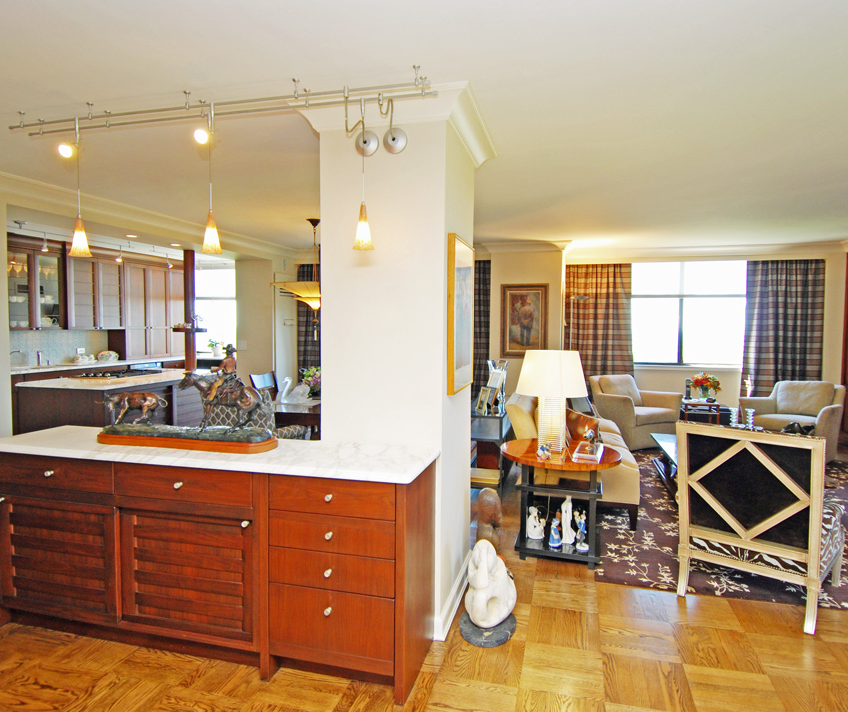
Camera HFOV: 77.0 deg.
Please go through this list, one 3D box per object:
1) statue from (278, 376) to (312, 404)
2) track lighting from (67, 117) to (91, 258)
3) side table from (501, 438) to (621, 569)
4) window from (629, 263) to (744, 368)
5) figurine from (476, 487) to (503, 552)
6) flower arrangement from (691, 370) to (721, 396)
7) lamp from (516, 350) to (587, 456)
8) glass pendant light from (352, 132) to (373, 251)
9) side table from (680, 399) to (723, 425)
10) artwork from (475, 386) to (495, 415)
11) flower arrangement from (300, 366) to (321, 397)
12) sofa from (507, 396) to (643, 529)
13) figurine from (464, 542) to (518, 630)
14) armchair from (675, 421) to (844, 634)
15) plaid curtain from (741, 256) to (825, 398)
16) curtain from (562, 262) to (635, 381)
[{"bbox_3d":[-1.139,0.304,4.725,0.250,0.237,0.160,1,4,12],"label":"statue"},{"bbox_3d":[-1.655,-0.803,2.568,0.088,0.655,0.088,1,4,15],"label":"track lighting"},{"bbox_3d":[0.886,0.939,3.483,0.740,0.655,0.740,1,3,15],"label":"side table"},{"bbox_3d":[3.477,-0.564,7.085,1.420,1.380,0.100,1,3,15],"label":"window"},{"bbox_3d":[0.387,1.018,3.130,0.160,0.510,0.200,-2,4,-34],"label":"figurine"},{"bbox_3d":[3.352,0.345,6.334,0.370,0.322,0.370,1,4,15],"label":"flower arrangement"},{"bbox_3d":[0.829,0.292,3.464,0.455,0.655,0.430,1,3,15],"label":"lamp"},{"bbox_3d":[-0.252,-0.683,2.202,0.088,0.488,0.088,0,3,0],"label":"glass pendant light"},{"bbox_3d":[3.429,0.833,6.583,0.420,0.530,0.440,1,3,15],"label":"side table"},{"bbox_3d":[0.496,0.362,4.417,0.030,0.210,0.155,14,-1,-19],"label":"artwork"},{"bbox_3d":[-0.992,0.249,5.045,0.320,0.301,0.320,1,4,15],"label":"flower arrangement"},{"bbox_3d":[1.297,0.739,4.747,0.950,0.855,1.900,1,4,15],"label":"sofa"},{"bbox_3d":[0.314,1.076,2.527,0.240,0.410,0.200,1,3,15],"label":"figurine"},{"bbox_3d":[1.821,0.811,2.894,0.650,0.960,0.710,3,4,41],"label":"armchair"},{"bbox_3d":[4.625,-0.114,6.901,0.931,2.280,0.140,1,4,15],"label":"plaid curtain"},{"bbox_3d":[2.372,-0.093,7.225,0.870,2.290,0.130,1,3,15],"label":"curtain"}]

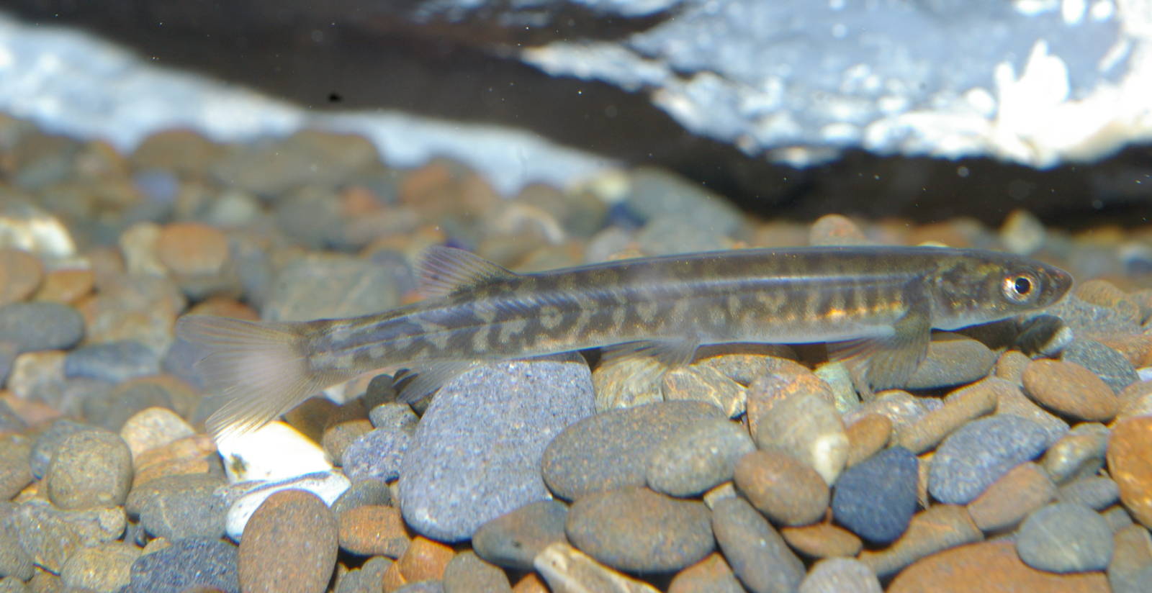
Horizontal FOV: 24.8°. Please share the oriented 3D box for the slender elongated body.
[{"bbox_3d":[0.005,0.003,0.264,0.090,0.018,0.016,-5,14,-5],"label":"slender elongated body"}]

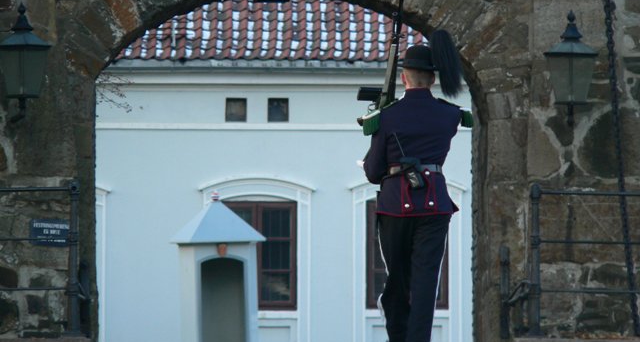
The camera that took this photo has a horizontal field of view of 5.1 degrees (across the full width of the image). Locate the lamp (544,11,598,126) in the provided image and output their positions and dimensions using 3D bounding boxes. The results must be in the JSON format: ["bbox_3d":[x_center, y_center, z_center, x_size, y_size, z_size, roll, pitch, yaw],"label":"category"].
[{"bbox_3d":[1.602,-0.653,45.700,0.345,0.730,0.370,0,-1,0],"label":"lamp"}]

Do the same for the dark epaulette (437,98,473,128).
[{"bbox_3d":[0.776,-0.336,41.250,0.200,0.165,0.130,0,-1,-9],"label":"dark epaulette"}]

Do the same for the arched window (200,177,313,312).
[{"bbox_3d":[-0.907,1.050,102.500,1.620,1.920,0.200,0,-1,0],"label":"arched window"}]

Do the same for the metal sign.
[{"bbox_3d":[-1.722,0.402,46.100,0.280,0.175,0.020,2,-1,0],"label":"metal sign"}]

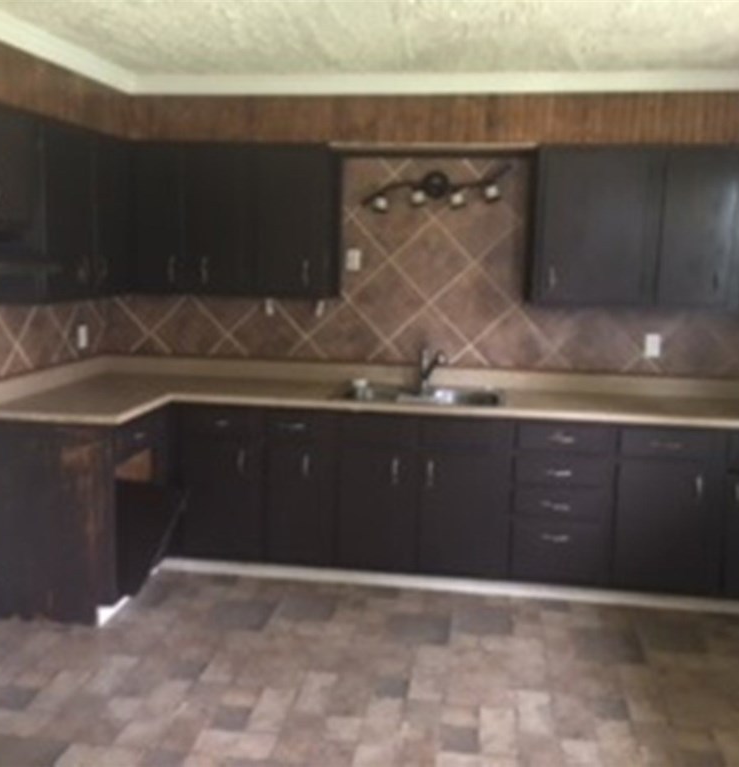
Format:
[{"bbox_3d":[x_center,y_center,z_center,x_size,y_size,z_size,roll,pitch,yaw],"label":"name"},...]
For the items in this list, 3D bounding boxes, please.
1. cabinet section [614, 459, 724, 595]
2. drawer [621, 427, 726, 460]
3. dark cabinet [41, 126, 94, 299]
[{"bbox_3d":[1.418,0.623,4.218,0.473,0.620,0.595,2,8,8],"label":"cabinet section"},{"bbox_3d":[1.395,0.243,4.060,0.462,0.146,0.482,2,9,8],"label":"drawer"},{"bbox_3d":[-1.455,-0.745,3.787,0.311,0.744,0.442,2,9,8],"label":"dark cabinet"}]

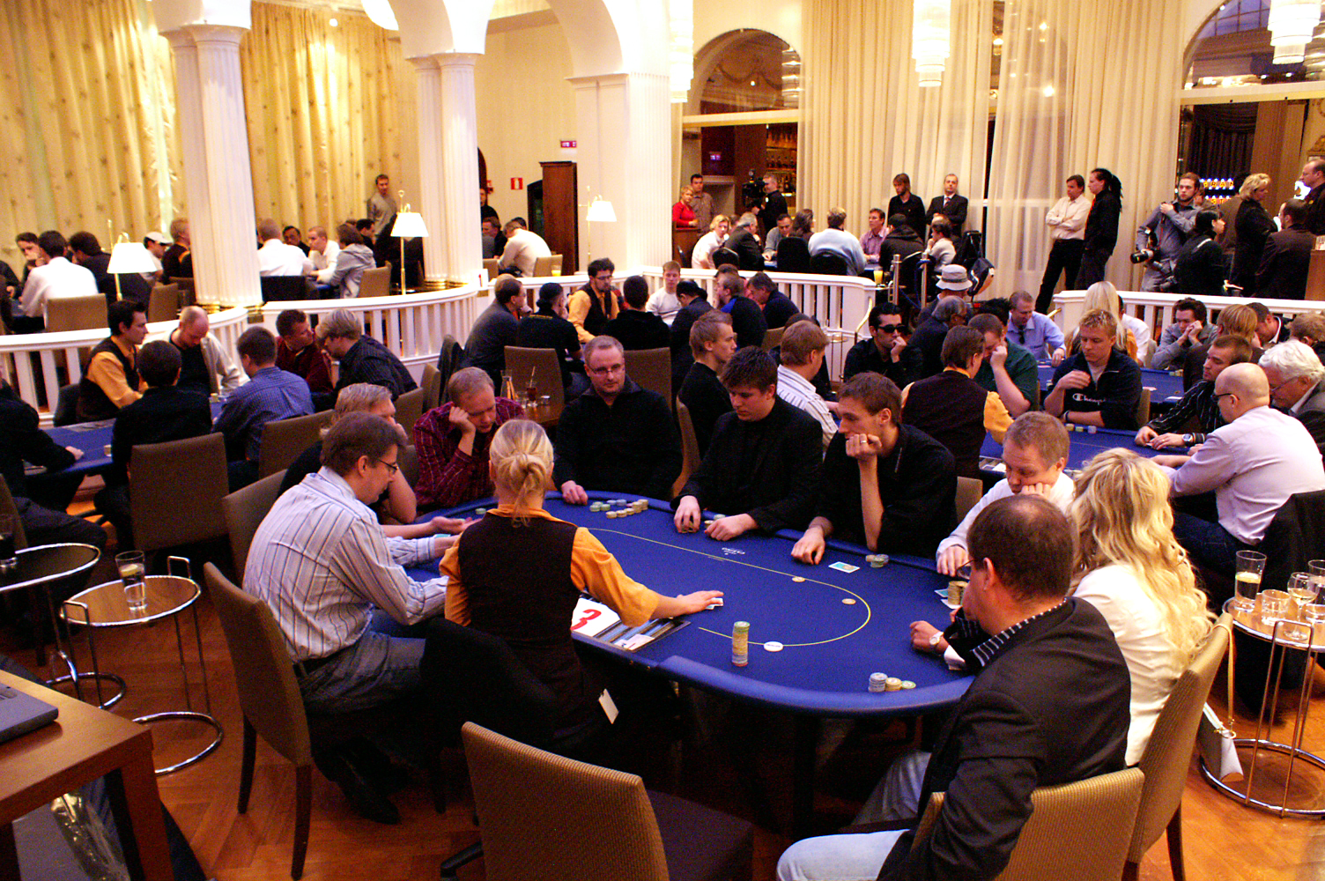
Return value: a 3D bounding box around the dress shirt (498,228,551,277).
[{"bbox_3d":[-1.503,-1.928,10.588,0.520,0.570,0.470,6,15,27],"label":"dress shirt"}]

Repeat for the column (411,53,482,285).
[{"bbox_3d":[-2.093,-2.594,9.658,0.420,2.180,0.720,-10,16,-36],"label":"column"}]

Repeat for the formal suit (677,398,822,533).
[{"bbox_3d":[0.362,0.140,3.942,0.550,0.610,0.480,4,14,20],"label":"formal suit"}]

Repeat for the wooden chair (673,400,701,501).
[{"bbox_3d":[0.362,0.132,5.514,0.580,0.900,0.460,-4,14,-14],"label":"wooden chair"}]

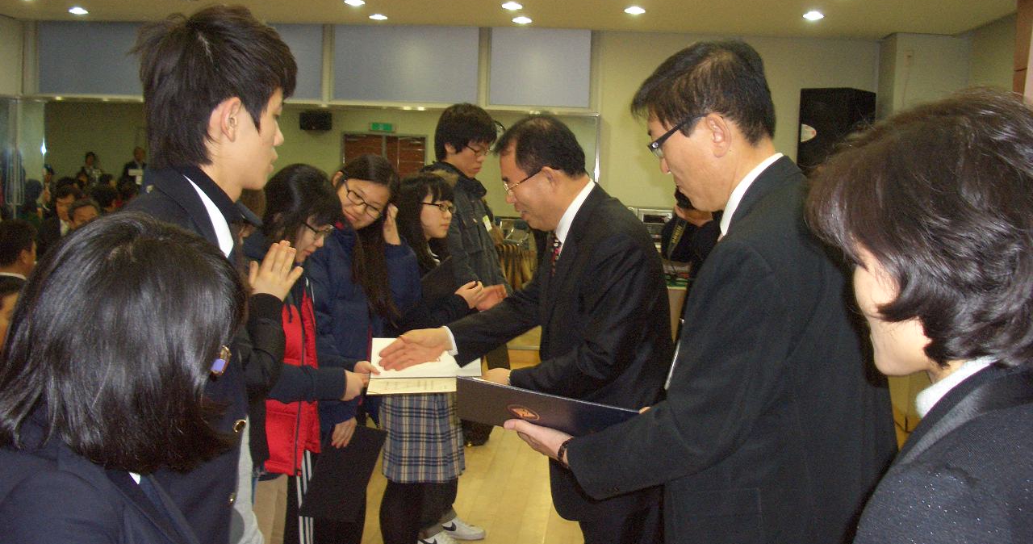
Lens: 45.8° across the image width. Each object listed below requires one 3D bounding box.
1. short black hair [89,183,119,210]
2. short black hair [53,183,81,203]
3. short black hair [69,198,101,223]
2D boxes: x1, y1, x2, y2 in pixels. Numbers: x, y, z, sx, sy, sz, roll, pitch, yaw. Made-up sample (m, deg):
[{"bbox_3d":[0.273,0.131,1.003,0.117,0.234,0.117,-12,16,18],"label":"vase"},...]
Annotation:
[{"bbox_3d":[-2.564,-0.464,7.600,0.200,0.170,0.170,4,5,25],"label":"short black hair"},{"bbox_3d":[-2.863,-0.502,7.800,0.170,0.150,0.200,3,5,10],"label":"short black hair"},{"bbox_3d":[-2.437,-0.339,6.900,0.180,0.170,0.200,0,5,-18],"label":"short black hair"}]

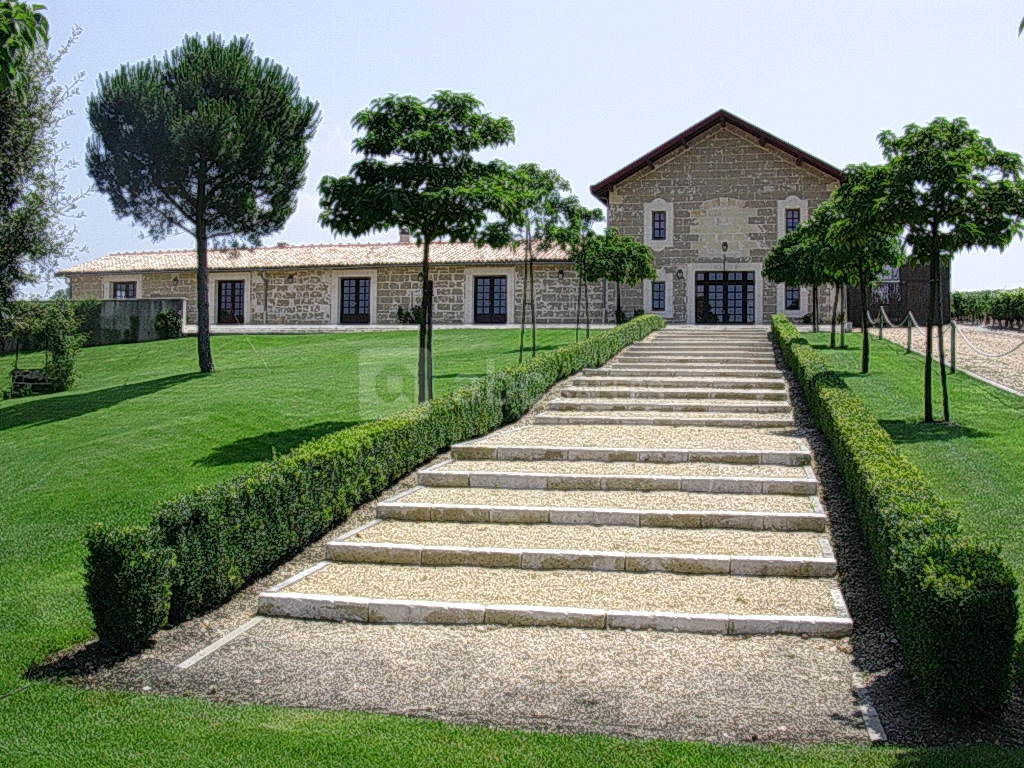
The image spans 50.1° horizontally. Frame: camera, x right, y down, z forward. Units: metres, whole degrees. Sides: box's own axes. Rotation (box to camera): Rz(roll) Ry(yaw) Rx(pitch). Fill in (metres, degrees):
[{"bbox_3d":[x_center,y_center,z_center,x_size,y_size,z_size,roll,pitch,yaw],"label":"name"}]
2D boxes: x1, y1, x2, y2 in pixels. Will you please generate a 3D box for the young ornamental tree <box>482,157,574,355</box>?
[{"bbox_3d":[0.427,-3.012,28.300,2.400,5.400,2.400,0,-1,12],"label":"young ornamental tree"}]

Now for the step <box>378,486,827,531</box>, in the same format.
[{"bbox_3d":[1.038,1.456,12.862,5.000,0.170,1.350,1,3,10],"label":"step"}]

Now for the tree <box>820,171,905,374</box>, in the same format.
[{"bbox_3d":[8.412,-2.680,26.193,2.350,4.910,2.350,1,3,11],"label":"tree"}]

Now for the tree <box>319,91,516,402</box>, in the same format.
[{"bbox_3d":[-1.810,-2.600,21.190,3.800,6.050,3.800,0,3,0],"label":"tree"}]

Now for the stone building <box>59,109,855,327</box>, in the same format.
[{"bbox_3d":[-4.457,-7.853,57.883,42.500,9.500,14.000,1,3,14],"label":"stone building"}]

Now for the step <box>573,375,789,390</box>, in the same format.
[{"bbox_3d":[3.753,-0.020,24.654,4.600,0.150,1.300,1,3,10],"label":"step"}]

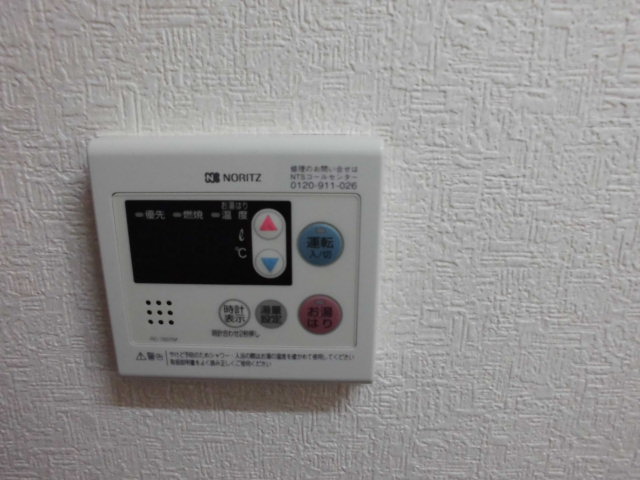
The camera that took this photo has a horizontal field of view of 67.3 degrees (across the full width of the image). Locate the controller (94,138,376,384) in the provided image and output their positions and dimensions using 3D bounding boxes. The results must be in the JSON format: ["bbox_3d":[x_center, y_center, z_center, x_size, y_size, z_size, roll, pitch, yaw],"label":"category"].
[{"bbox_3d":[-0.037,0.010,0.234,0.128,0.119,0.020,0,17,1],"label":"controller"}]

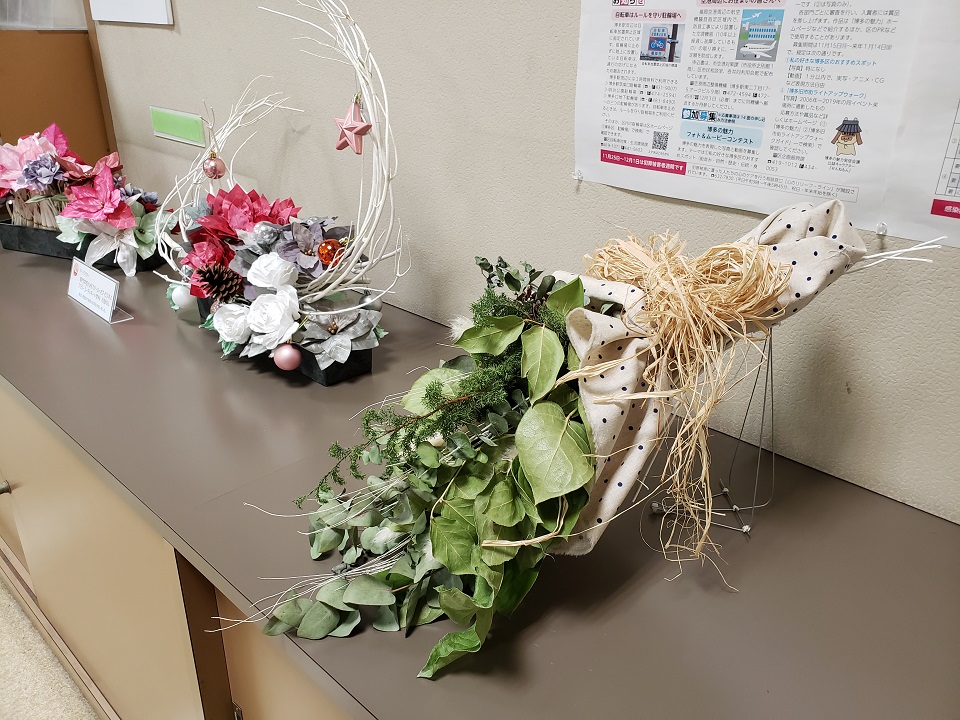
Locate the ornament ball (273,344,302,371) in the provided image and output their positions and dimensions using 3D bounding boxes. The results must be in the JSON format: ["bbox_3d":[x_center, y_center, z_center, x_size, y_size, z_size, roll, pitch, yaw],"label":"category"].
[{"bbox_3d":[-0.208,-0.004,0.783,0.030,0.031,0.030,2,24,-1],"label":"ornament ball"}]

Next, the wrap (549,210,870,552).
[{"bbox_3d":[0.166,0.008,0.538,0.227,0.245,0.115,-10,27,-25],"label":"wrap"}]

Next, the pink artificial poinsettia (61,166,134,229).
[{"bbox_3d":[-0.585,-0.250,1.104,0.105,0.090,0.065,-1,24,-7],"label":"pink artificial poinsettia"}]

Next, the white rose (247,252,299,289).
[{"bbox_3d":[-0.237,-0.101,0.823,0.056,0.045,0.052,10,25,16],"label":"white rose"}]

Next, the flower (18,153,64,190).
[{"bbox_3d":[-0.702,-0.302,1.155,0.070,0.056,0.055,1,24,-3],"label":"flower"}]

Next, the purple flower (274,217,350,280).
[{"bbox_3d":[-0.190,-0.127,0.824,0.083,0.064,0.060,-3,25,-11],"label":"purple flower"}]

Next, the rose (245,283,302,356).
[{"bbox_3d":[-0.227,-0.044,0.790,0.062,0.068,0.052,4,24,4],"label":"rose"}]

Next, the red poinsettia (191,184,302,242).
[{"bbox_3d":[-0.287,-0.179,0.888,0.122,0.068,0.100,4,24,4],"label":"red poinsettia"}]

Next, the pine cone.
[{"bbox_3d":[-0.316,-0.092,0.878,0.058,0.046,0.050,-1,24,-7],"label":"pine cone"}]

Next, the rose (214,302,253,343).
[{"bbox_3d":[-0.293,-0.044,0.855,0.046,0.044,0.040,-1,24,-7],"label":"rose"}]

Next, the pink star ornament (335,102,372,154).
[{"bbox_3d":[-0.132,-0.240,0.751,0.052,0.054,0.018,22,31,37],"label":"pink star ornament"}]

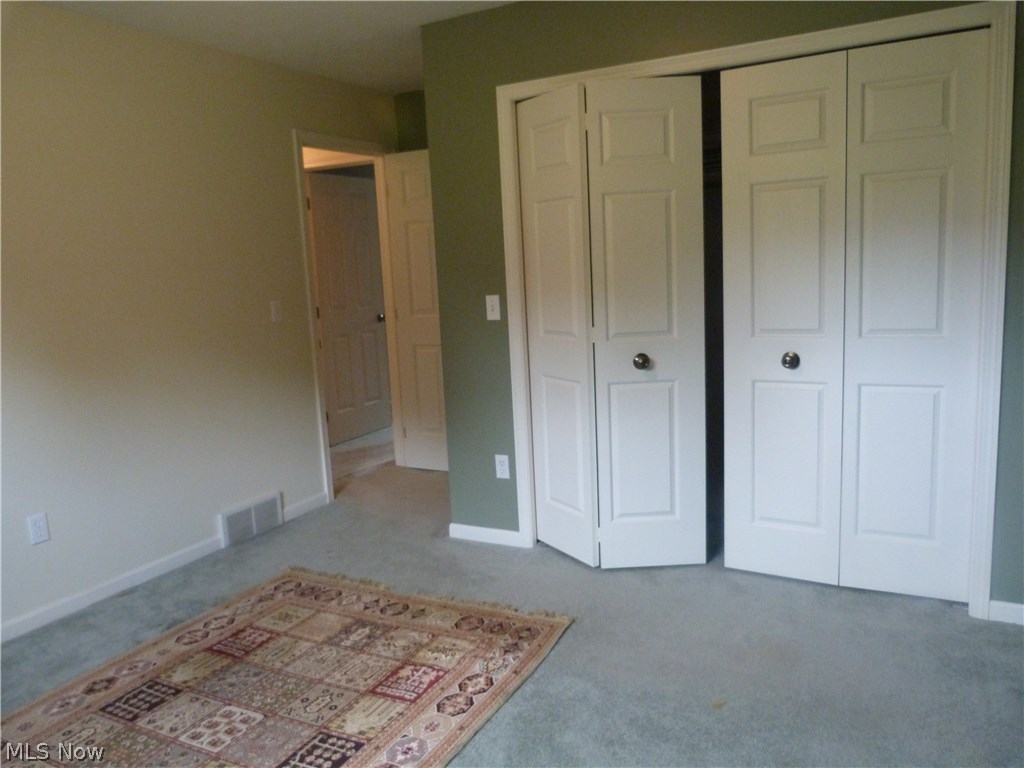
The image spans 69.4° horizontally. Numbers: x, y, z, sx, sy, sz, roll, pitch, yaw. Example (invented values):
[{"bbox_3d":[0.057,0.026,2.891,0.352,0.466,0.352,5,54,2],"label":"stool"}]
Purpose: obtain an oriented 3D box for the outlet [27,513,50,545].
[{"bbox_3d":[-1.900,0.581,2.975,0.010,0.115,0.071,2,10,30],"label":"outlet"}]

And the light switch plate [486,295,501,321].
[{"bbox_3d":[-0.088,-0.352,3.435,0.071,0.115,0.010,1,10,26],"label":"light switch plate"}]

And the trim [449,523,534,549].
[{"bbox_3d":[-0.103,0.746,3.640,0.440,0.076,0.016,1,10,26],"label":"trim"}]

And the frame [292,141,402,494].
[{"bbox_3d":[-0.997,-0.409,4.633,0.150,2.150,0.810,2,10,30],"label":"frame"}]

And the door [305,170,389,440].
[{"bbox_3d":[-1.287,-0.588,5.961,0.040,2.070,0.790,2,10,30],"label":"door"}]

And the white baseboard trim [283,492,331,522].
[{"bbox_3d":[-1.180,0.708,4.268,0.016,0.072,0.370,2,10,30],"label":"white baseboard trim"}]

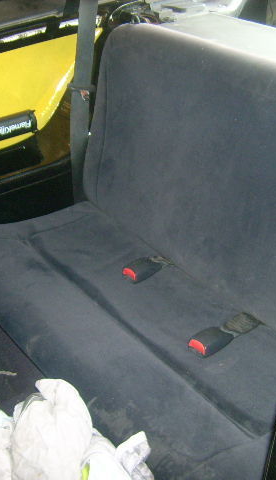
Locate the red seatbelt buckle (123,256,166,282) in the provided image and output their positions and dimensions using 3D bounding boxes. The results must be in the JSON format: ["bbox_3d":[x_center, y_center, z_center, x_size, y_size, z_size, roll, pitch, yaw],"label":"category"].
[{"bbox_3d":[0.011,0.070,1.485,0.075,0.025,0.046,-22,34,-31],"label":"red seatbelt buckle"}]

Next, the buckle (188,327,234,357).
[{"bbox_3d":[0.143,0.198,1.260,0.075,0.025,0.046,-22,34,-31],"label":"buckle"}]

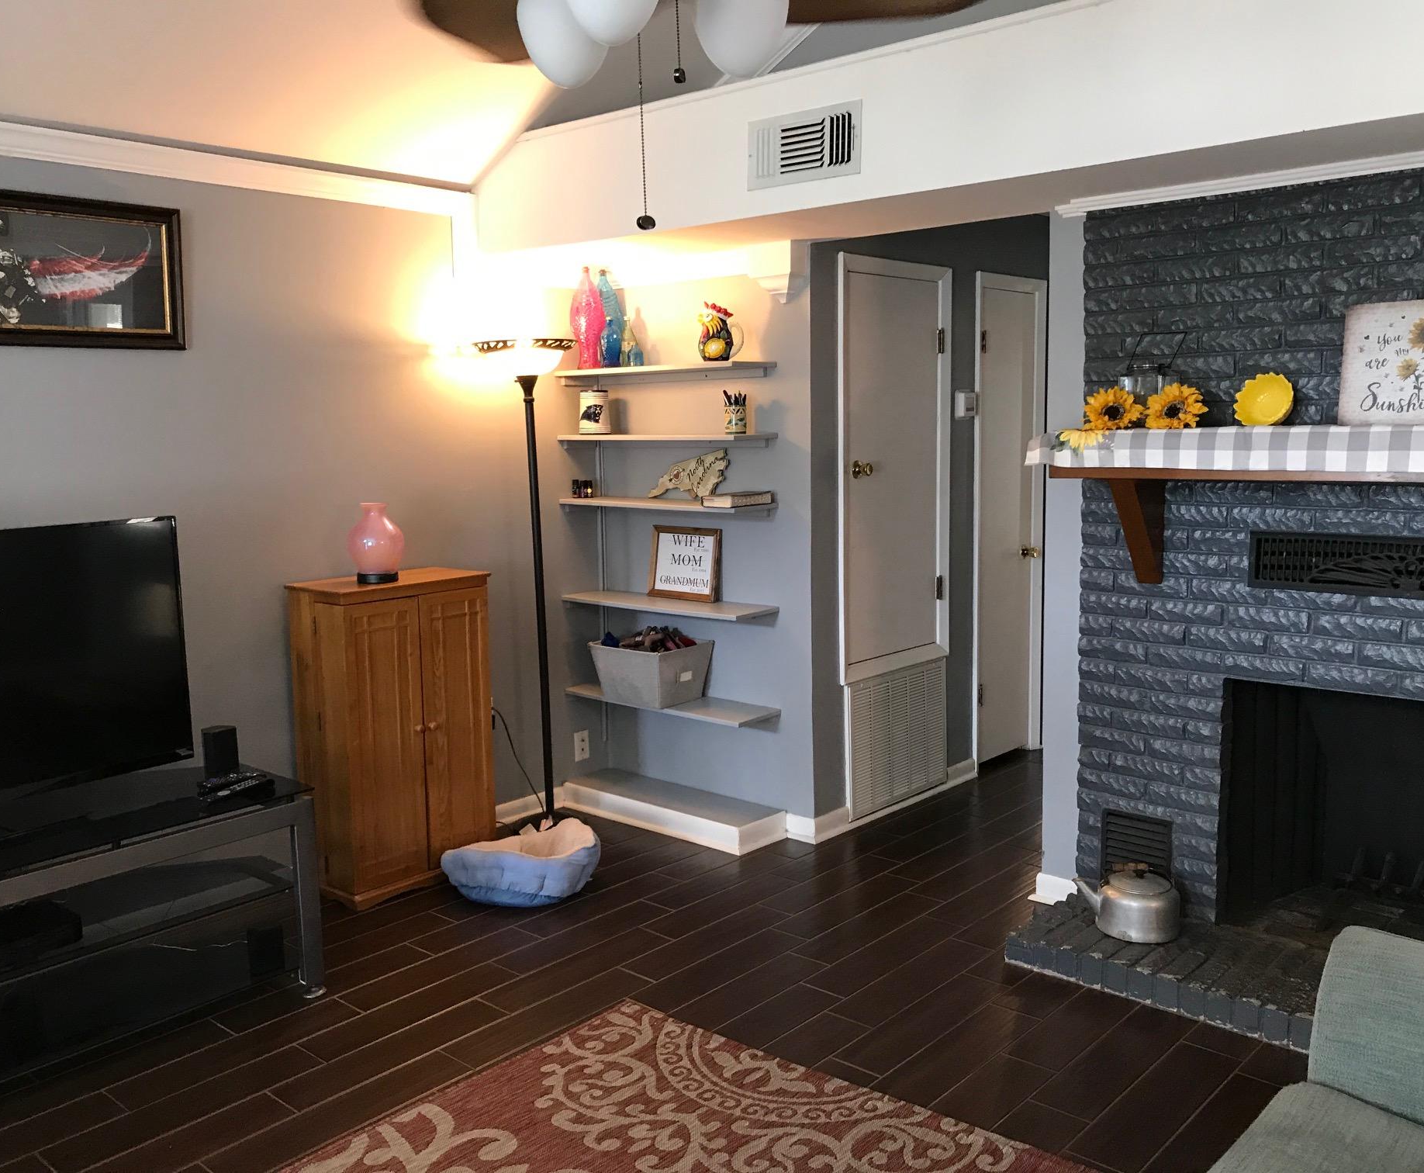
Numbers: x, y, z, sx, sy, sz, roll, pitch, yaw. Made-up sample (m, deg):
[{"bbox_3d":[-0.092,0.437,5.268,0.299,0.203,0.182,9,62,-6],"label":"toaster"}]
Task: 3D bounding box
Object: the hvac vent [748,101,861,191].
[{"bbox_3d":[0.259,-1.258,3.623,0.409,0.196,0.020,6,10,42],"label":"hvac vent"}]

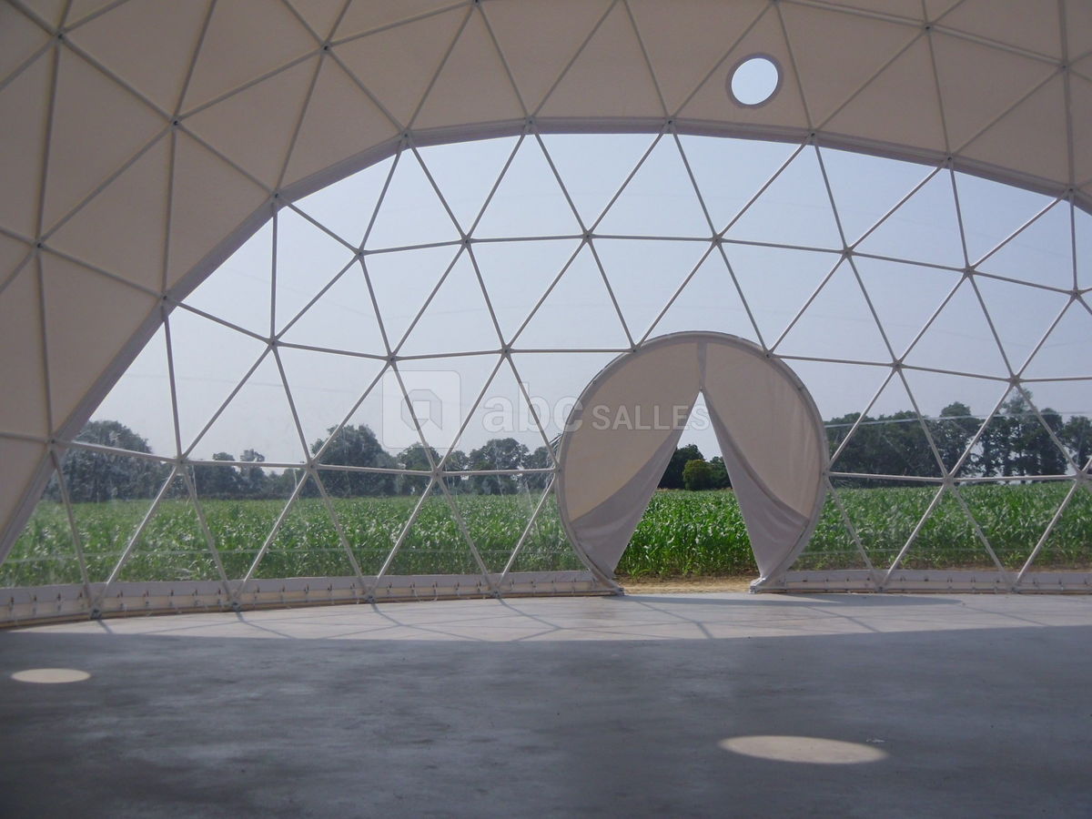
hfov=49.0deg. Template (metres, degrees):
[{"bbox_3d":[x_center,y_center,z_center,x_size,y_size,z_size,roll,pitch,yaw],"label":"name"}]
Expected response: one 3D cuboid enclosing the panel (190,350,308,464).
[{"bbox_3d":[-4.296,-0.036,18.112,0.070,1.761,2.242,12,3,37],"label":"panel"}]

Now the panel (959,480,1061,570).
[{"bbox_3d":[8.991,2.339,22.891,2.179,1.963,0.040,-3,1,18],"label":"panel"}]

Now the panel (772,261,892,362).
[{"bbox_3d":[5.588,-1.894,22.687,2.291,1.939,0.040,4,19,0],"label":"panel"}]

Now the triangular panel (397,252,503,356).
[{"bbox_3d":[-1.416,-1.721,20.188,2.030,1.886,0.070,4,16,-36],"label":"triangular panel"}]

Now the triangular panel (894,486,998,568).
[{"bbox_3d":[7.538,2.274,22.707,1.840,1.563,0.070,-1,-2,13],"label":"triangular panel"}]

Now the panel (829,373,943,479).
[{"bbox_3d":[6.664,0.275,23.206,2.168,2.007,0.040,2,9,6],"label":"panel"}]

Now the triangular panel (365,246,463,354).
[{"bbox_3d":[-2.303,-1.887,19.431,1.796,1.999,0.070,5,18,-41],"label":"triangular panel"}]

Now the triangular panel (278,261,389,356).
[{"bbox_3d":[-3.188,-1.688,19.250,0.040,1.494,2.186,24,12,42],"label":"triangular panel"}]

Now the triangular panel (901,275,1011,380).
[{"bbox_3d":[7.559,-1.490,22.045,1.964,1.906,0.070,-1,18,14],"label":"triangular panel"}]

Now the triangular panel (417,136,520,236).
[{"bbox_3d":[-1.429,-3.674,19.033,1.733,1.786,0.070,5,28,-40],"label":"triangular panel"}]

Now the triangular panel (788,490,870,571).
[{"bbox_3d":[5.424,2.328,22.933,1.560,1.570,0.070,0,-2,1],"label":"triangular panel"}]

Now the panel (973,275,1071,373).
[{"bbox_3d":[8.615,-1.504,22.355,1.774,1.701,0.040,14,23,12],"label":"panel"}]

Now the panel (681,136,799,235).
[{"bbox_3d":[3.282,-4.021,21.462,2.426,1.970,0.040,2,33,-12],"label":"panel"}]

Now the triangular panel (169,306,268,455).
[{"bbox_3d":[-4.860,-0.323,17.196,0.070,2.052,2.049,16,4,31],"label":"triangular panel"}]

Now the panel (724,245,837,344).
[{"bbox_3d":[4.275,-2.048,22.590,2.288,1.980,0.040,4,22,-6],"label":"panel"}]

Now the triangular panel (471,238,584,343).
[{"bbox_3d":[-0.386,-2.035,21.197,2.155,1.896,0.040,-7,26,-26],"label":"triangular panel"}]

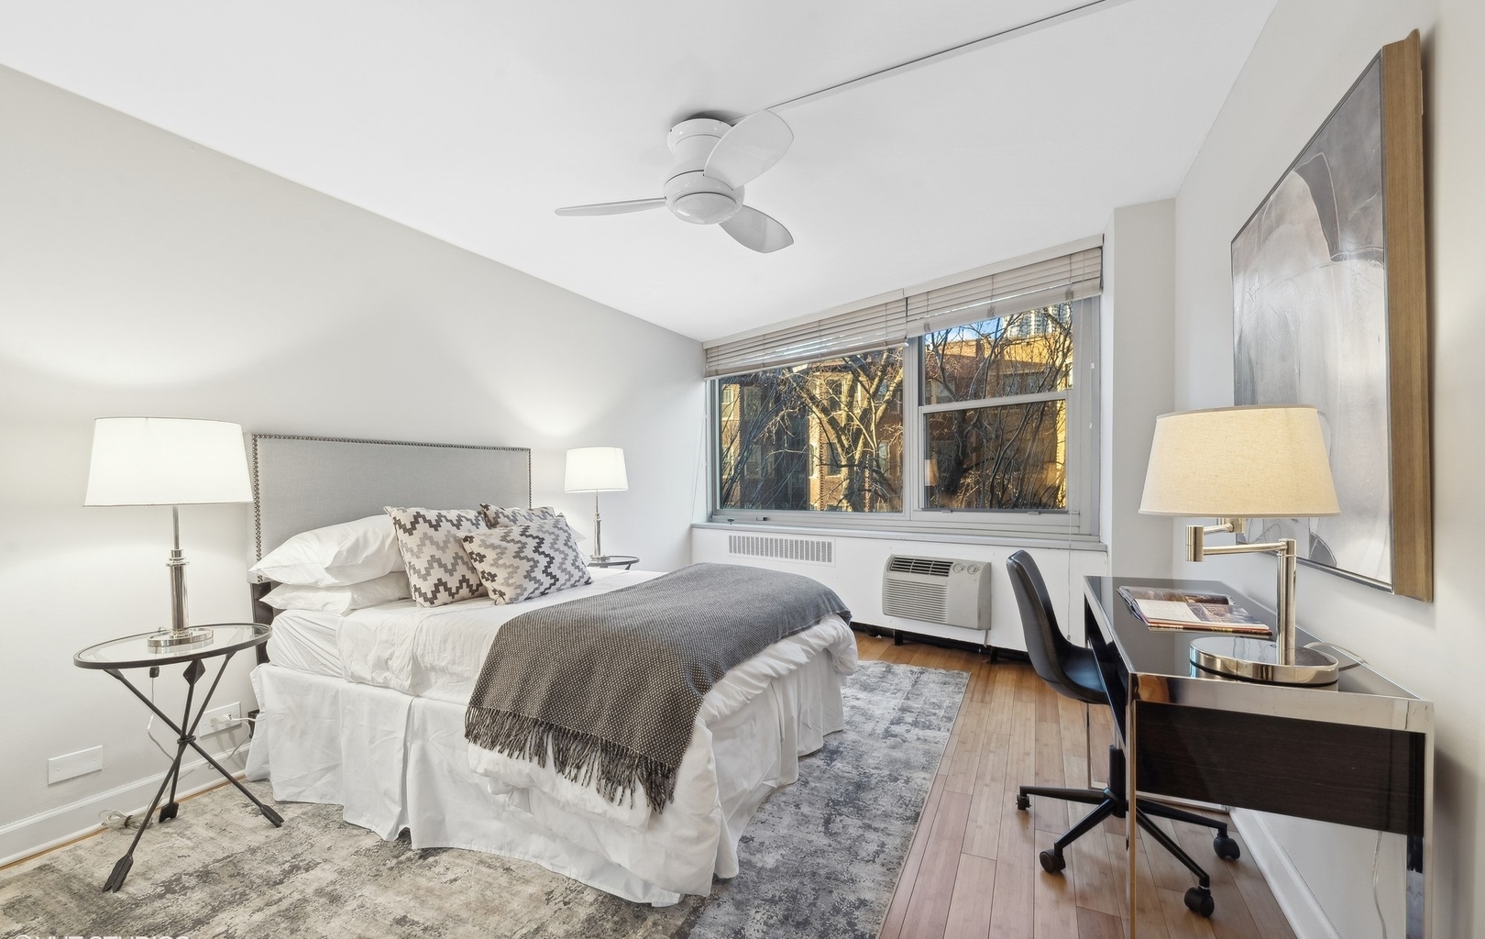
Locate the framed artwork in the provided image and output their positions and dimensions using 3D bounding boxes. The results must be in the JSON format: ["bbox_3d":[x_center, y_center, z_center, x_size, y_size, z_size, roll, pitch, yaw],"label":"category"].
[{"bbox_3d":[1.269,-0.233,1.306,0.048,0.899,0.839,-1,-1,27],"label":"framed artwork"}]

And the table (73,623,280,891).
[{"bbox_3d":[-1.827,0.890,1.886,0.490,0.650,0.490,-2,-1,27],"label":"table"}]

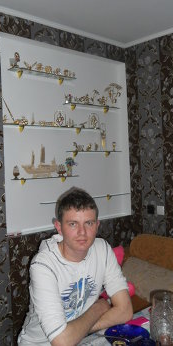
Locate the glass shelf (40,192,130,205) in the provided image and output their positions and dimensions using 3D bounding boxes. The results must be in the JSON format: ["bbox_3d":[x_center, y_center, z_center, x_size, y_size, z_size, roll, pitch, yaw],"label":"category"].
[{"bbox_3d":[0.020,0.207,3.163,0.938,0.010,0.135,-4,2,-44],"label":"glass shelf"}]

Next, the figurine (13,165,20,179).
[{"bbox_3d":[-0.501,-0.008,2.715,0.049,0.104,0.049,-4,2,-44],"label":"figurine"}]

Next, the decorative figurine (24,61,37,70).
[{"bbox_3d":[-0.404,-0.776,2.748,0.115,0.072,0.050,-4,2,-44],"label":"decorative figurine"}]

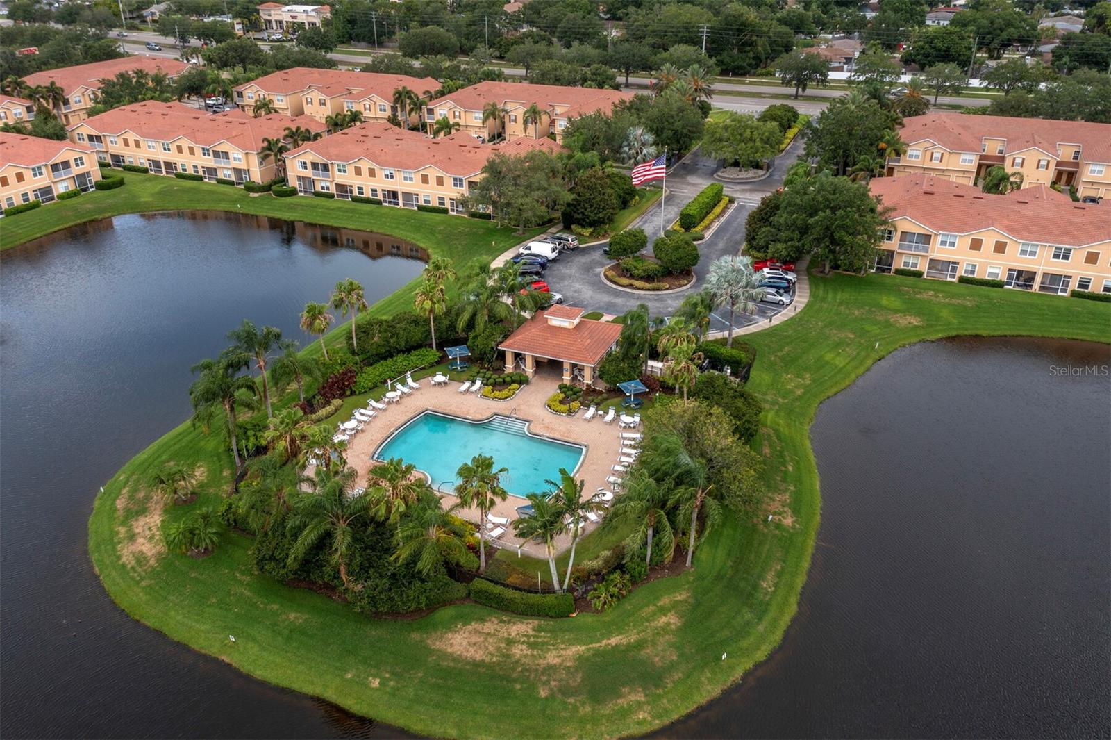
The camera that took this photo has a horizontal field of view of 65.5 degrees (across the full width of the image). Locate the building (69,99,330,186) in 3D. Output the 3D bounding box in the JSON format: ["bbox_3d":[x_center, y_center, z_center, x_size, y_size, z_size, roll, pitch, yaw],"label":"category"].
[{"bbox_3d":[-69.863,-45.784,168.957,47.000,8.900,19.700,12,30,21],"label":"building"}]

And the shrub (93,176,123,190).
[{"bbox_3d":[-78.720,-33.040,152.340,4.400,1.200,5.000,17,34,30],"label":"shrub"}]

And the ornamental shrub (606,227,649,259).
[{"bbox_3d":[9.880,-17.010,117.830,5.400,4.500,5.200,-1,29,0],"label":"ornamental shrub"}]

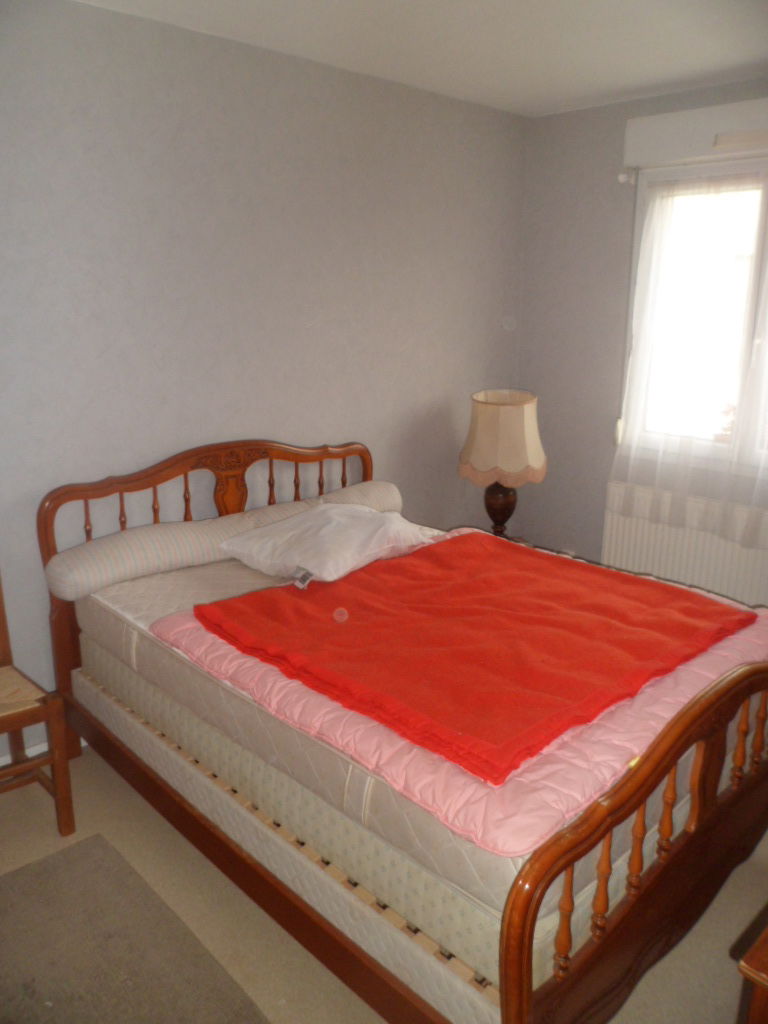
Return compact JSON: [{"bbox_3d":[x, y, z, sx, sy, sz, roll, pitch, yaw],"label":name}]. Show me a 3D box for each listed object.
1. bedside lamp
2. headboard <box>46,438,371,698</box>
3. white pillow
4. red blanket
[{"bbox_3d":[0.563,-0.199,3.750,0.428,0.716,0.428,0,15,0],"label":"bedside lamp"},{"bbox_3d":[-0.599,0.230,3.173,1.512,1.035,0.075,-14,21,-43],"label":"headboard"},{"bbox_3d":[-0.199,0.076,2.966,0.657,0.159,0.497,-14,21,-43],"label":"white pillow"},{"bbox_3d":[0.273,0.305,2.288,1.214,0.060,1.134,-14,20,-41],"label":"red blanket"}]

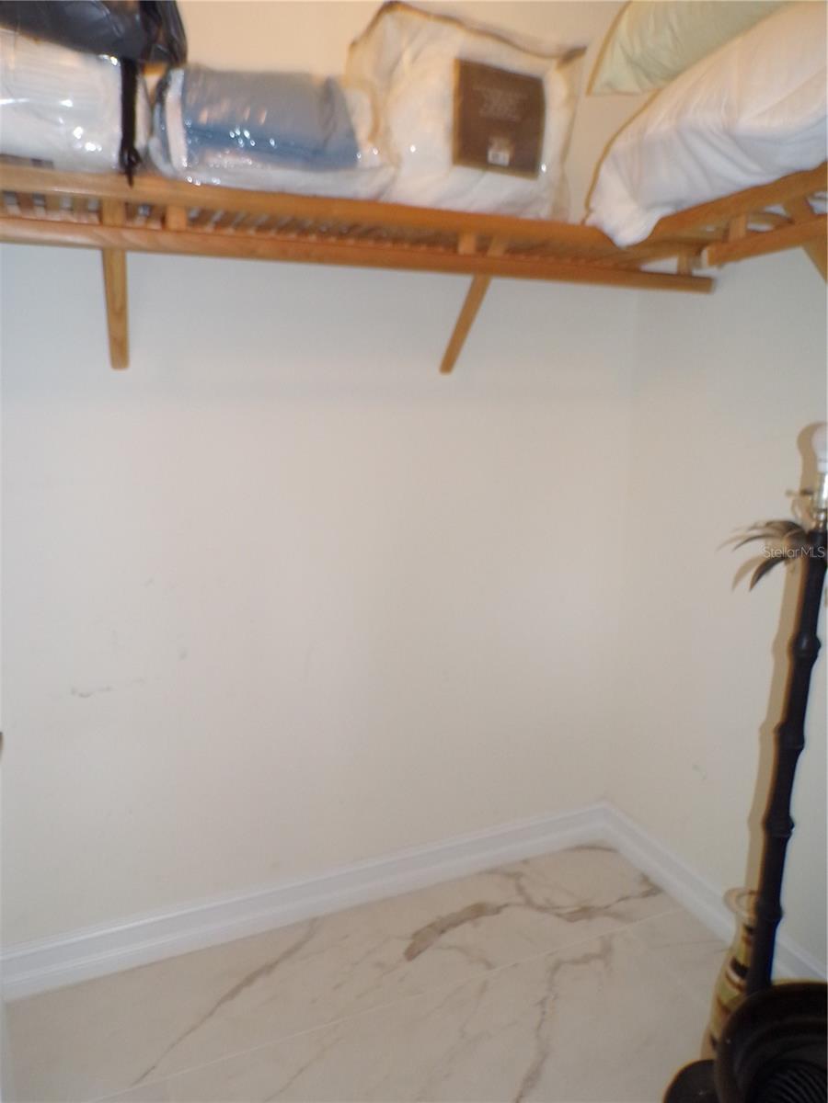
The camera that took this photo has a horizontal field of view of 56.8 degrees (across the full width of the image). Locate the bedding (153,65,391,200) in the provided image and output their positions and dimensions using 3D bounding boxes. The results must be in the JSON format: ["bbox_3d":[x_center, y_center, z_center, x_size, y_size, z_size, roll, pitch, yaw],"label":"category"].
[{"bbox_3d":[-0.284,-0.748,1.442,0.405,0.197,0.280,-5,13,-23],"label":"bedding"}]

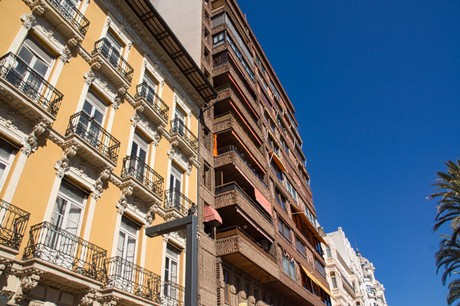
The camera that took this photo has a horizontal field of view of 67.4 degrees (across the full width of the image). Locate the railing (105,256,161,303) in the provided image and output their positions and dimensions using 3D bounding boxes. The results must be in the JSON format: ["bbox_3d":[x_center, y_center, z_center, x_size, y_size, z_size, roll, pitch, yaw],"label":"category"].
[{"bbox_3d":[-3.300,4.466,11.807,0.541,1.028,2.351,-20,-41,19],"label":"railing"}]

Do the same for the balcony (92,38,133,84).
[{"bbox_3d":[-5.134,-3.902,15.228,0.449,1.054,2.030,-20,-41,19],"label":"balcony"}]

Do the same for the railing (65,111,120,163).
[{"bbox_3d":[-4.872,-0.398,12.459,0.463,1.037,2.044,-20,-41,19],"label":"railing"}]

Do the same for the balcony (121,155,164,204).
[{"bbox_3d":[-3.580,1.103,14.482,0.463,1.037,2.044,-20,-41,19],"label":"balcony"}]

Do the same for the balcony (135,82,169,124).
[{"bbox_3d":[-3.843,-2.401,17.250,0.449,1.054,2.030,-20,-41,19],"label":"balcony"}]

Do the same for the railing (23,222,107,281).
[{"bbox_3d":[-4.591,2.965,9.784,0.541,1.028,2.351,-20,-41,19],"label":"railing"}]

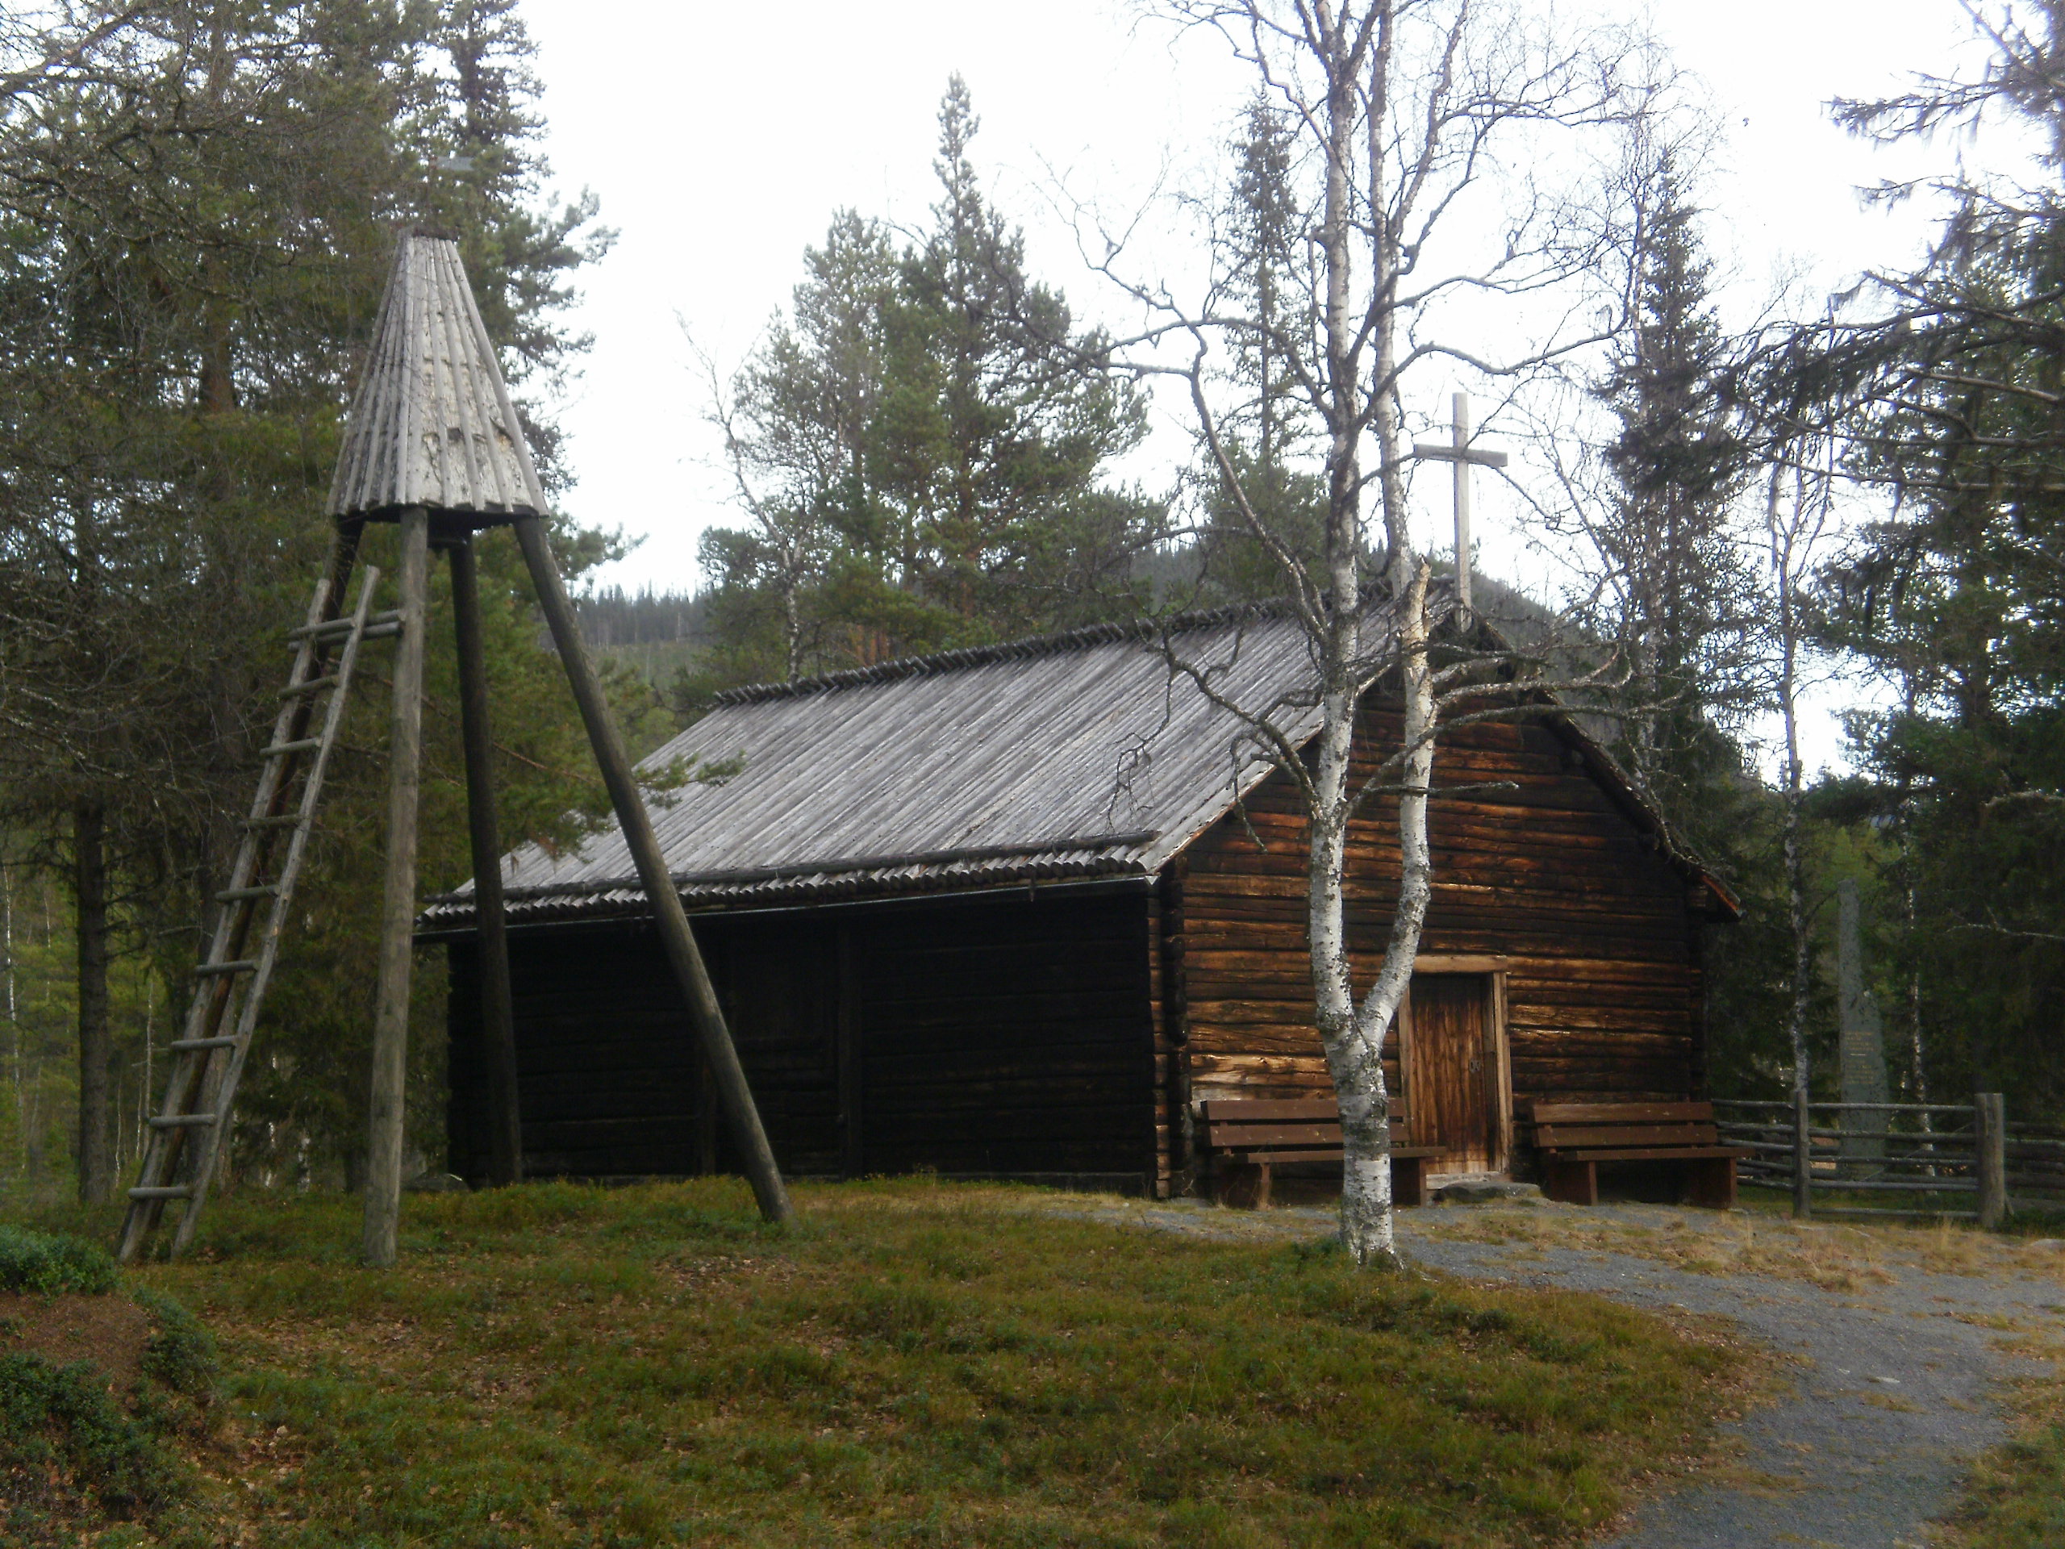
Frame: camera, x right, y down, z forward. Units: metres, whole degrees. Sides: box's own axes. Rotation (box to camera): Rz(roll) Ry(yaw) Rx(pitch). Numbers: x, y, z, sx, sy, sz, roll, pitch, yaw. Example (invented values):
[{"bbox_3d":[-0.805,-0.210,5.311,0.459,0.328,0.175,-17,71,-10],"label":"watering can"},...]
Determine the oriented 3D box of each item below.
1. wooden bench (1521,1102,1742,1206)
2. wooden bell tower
[{"bbox_3d":[4.946,3.069,30.838,2.295,0.842,0.499,4,-7,-42],"label":"wooden bench"},{"bbox_3d":[-3.293,-0.219,21.033,2.895,5.687,2.625,4,-7,-42],"label":"wooden bell tower"}]

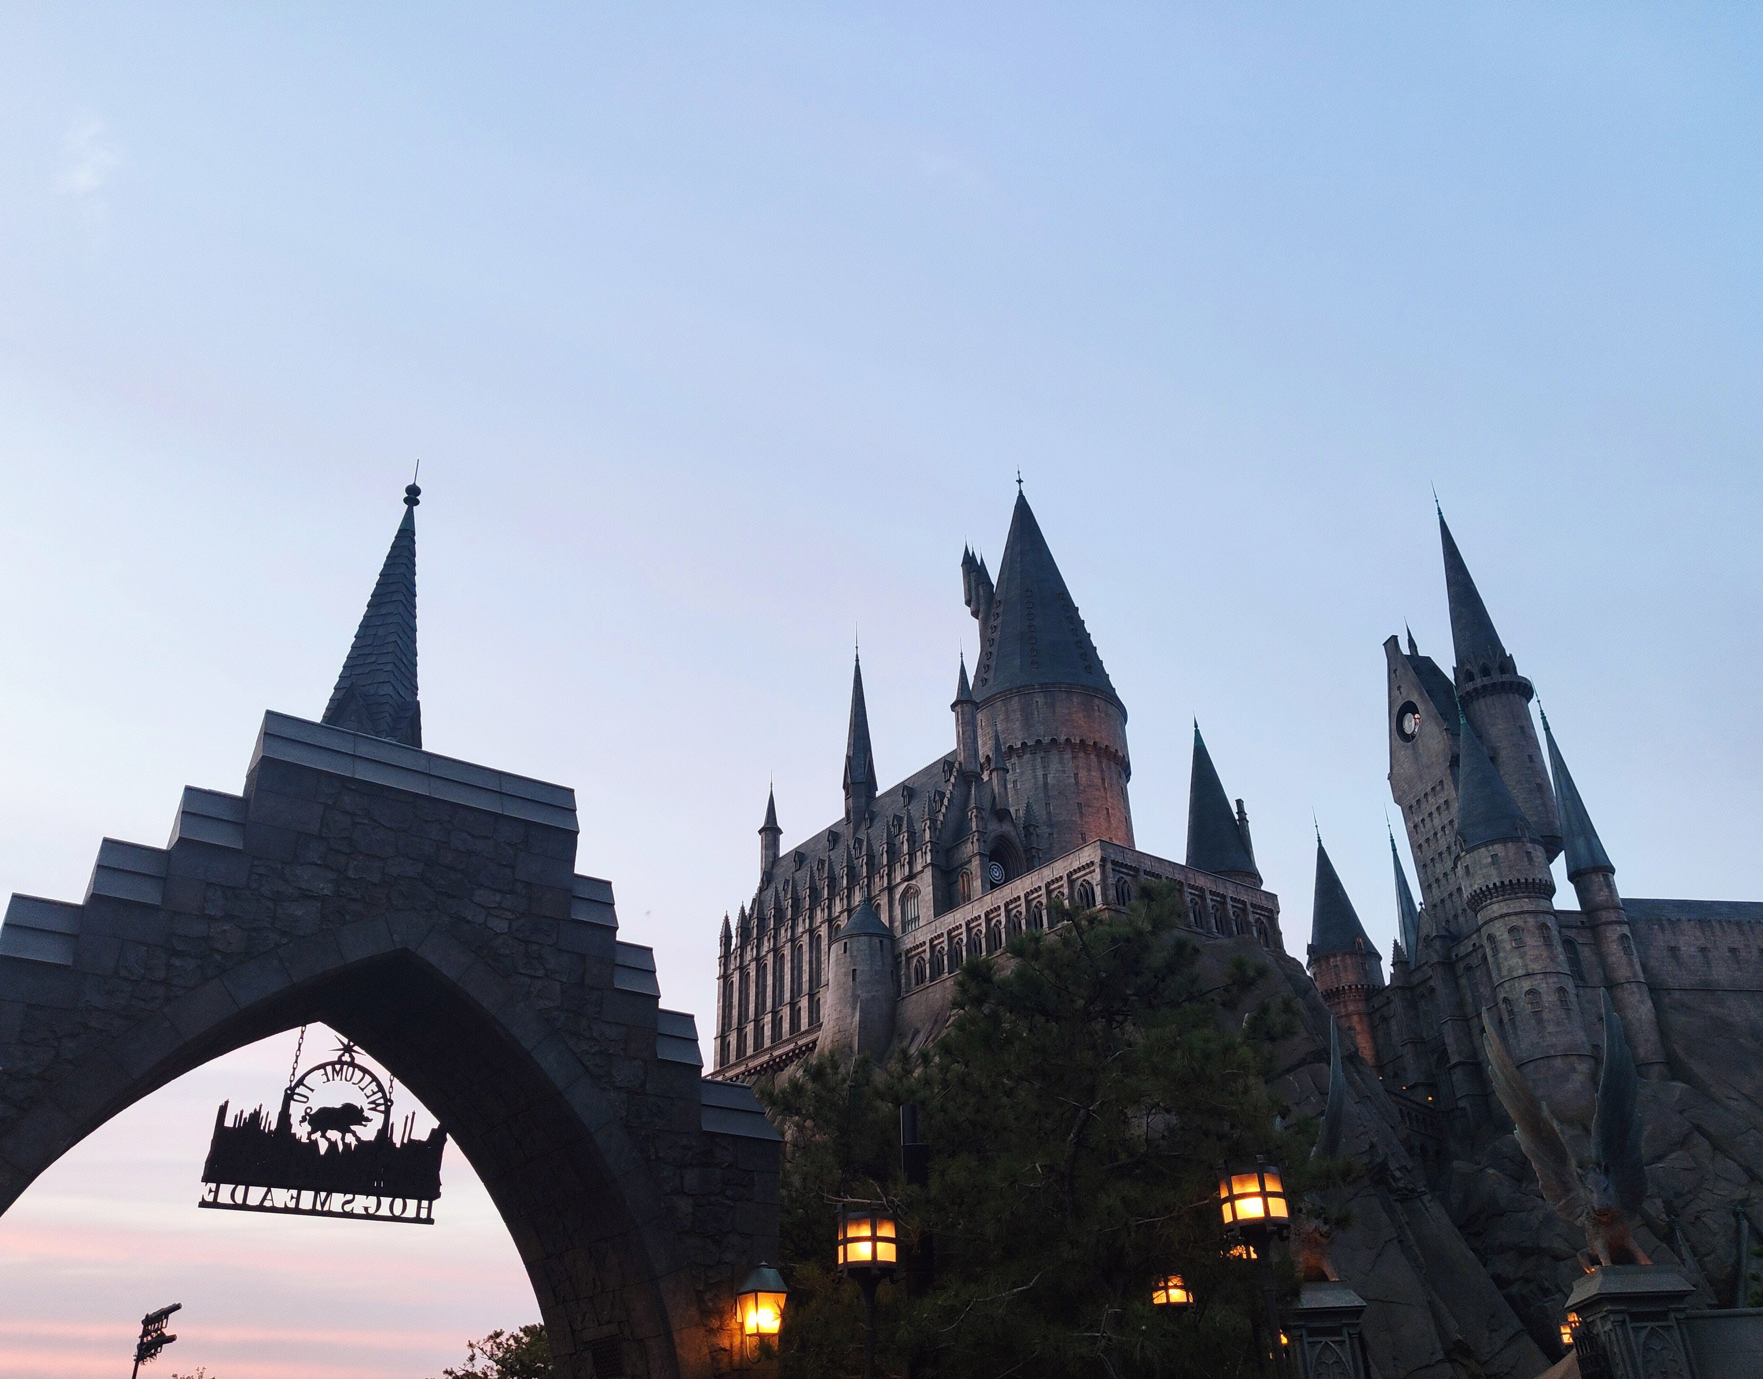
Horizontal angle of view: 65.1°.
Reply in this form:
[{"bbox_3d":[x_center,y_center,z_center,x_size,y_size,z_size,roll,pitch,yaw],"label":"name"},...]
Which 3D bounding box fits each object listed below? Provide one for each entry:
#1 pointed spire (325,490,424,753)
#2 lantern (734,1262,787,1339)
[{"bbox_3d":[-5.848,-0.823,16.496,0.970,4.200,0.970,-6,-30,8],"label":"pointed spire"},{"bbox_3d":[-1.069,5.553,12.567,0.330,0.610,0.330,19,-36,-31],"label":"lantern"}]

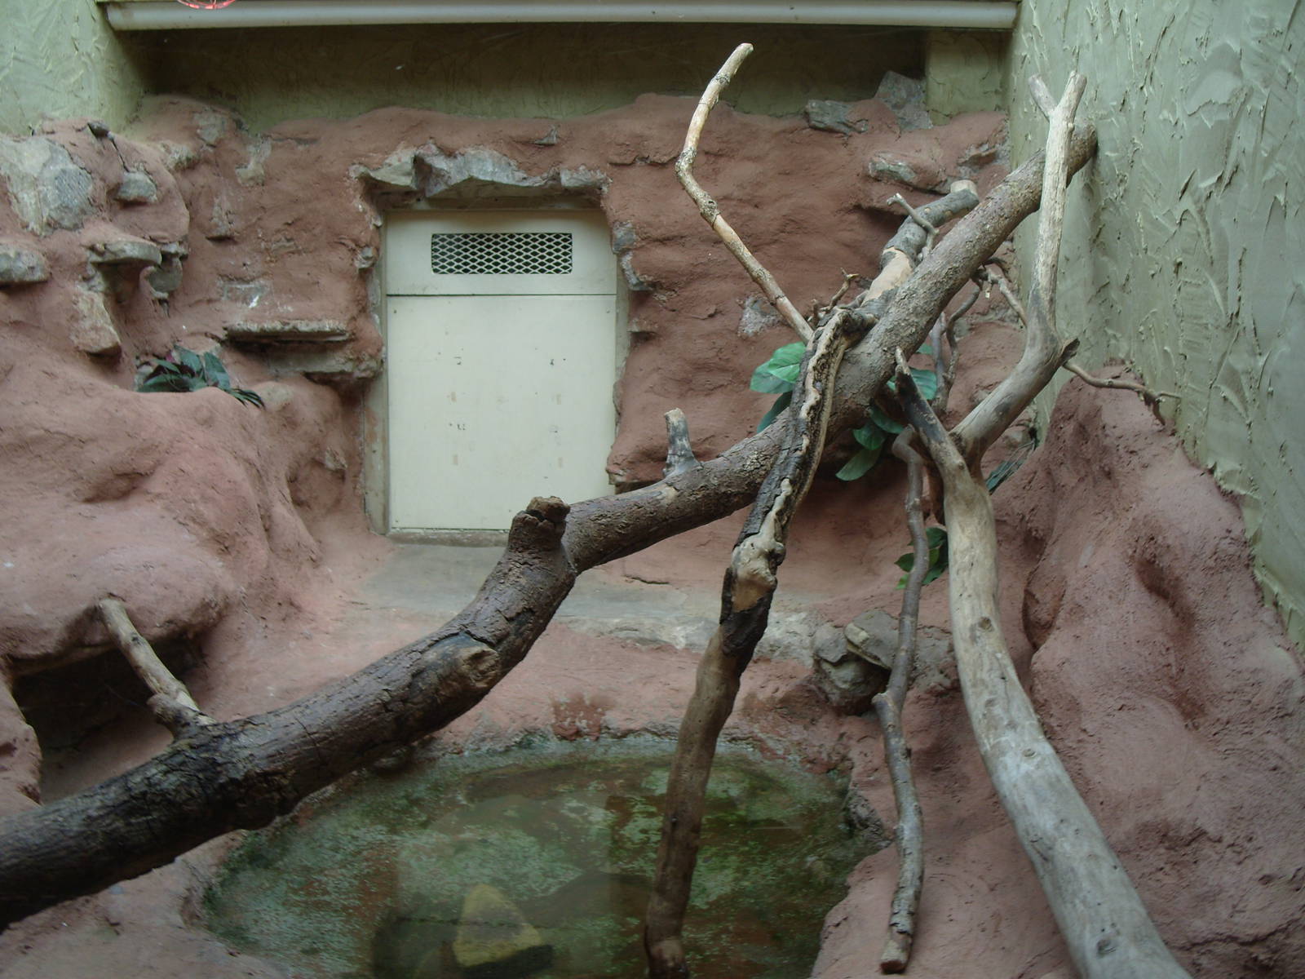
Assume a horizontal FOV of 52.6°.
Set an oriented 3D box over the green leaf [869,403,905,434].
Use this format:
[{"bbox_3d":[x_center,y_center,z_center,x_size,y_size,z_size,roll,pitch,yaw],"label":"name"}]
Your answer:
[{"bbox_3d":[0.595,-0.180,3.350,0.078,0.073,0.060,0,8,0],"label":"green leaf"}]

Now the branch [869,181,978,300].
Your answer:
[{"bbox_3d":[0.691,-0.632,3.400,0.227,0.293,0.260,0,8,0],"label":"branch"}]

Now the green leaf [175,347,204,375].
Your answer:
[{"bbox_3d":[-1.350,-0.373,3.850,0.065,0.081,0.050,0,8,0],"label":"green leaf"}]

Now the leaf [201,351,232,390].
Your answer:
[{"bbox_3d":[-1.271,-0.345,3.850,0.065,0.113,0.060,0,8,0],"label":"leaf"}]

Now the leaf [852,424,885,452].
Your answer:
[{"bbox_3d":[0.550,-0.130,3.350,0.071,0.064,0.060,0,8,0],"label":"leaf"}]

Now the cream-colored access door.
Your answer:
[{"bbox_3d":[-0.489,-0.381,4.300,0.741,1.031,0.050,1,8,4],"label":"cream-colored access door"}]

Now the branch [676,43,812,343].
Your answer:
[{"bbox_3d":[0.201,-0.660,3.000,0.286,0.644,0.200,0,8,0],"label":"branch"}]

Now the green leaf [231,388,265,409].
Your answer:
[{"bbox_3d":[-1.179,-0.267,3.850,0.078,0.055,0.070,0,8,0],"label":"green leaf"}]

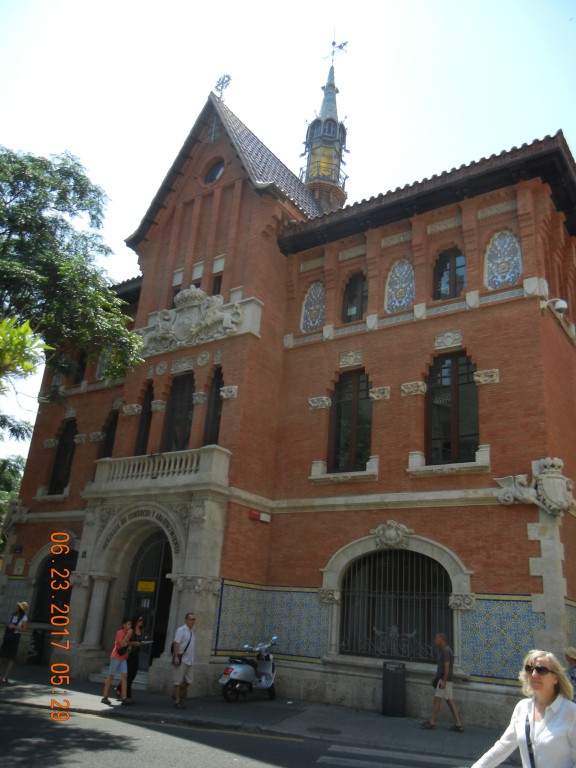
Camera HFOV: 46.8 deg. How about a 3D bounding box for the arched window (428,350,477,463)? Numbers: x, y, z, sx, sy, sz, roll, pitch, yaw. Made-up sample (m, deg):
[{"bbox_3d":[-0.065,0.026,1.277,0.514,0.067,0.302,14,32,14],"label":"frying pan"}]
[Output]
[{"bbox_3d":[4.098,0.599,16.716,1.500,2.950,0.300,-10,-25,34],"label":"arched window"}]

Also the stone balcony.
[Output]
[{"bbox_3d":[-3.353,2.333,16.964,4.400,1.080,0.850,-10,-24,34],"label":"stone balcony"}]

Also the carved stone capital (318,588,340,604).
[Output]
[{"bbox_3d":[0.922,4.851,15.221,0.550,0.340,0.270,-10,-24,34],"label":"carved stone capital"}]

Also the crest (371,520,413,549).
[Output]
[{"bbox_3d":[2.307,3.330,14.719,0.980,0.610,0.300,-10,-24,34],"label":"crest"}]

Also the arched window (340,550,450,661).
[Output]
[{"bbox_3d":[2.323,4.805,14.528,2.580,2.200,0.300,-10,-24,34],"label":"arched window"}]

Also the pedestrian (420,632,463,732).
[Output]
[{"bbox_3d":[3.062,5.915,13.322,0.800,1.740,0.500,-10,-25,34],"label":"pedestrian"}]

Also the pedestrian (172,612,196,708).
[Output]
[{"bbox_3d":[-2.062,5.510,13.365,0.360,1.700,0.500,-10,-24,34],"label":"pedestrian"}]

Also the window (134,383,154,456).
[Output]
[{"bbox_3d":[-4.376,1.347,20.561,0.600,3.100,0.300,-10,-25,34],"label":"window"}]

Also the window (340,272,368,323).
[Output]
[{"bbox_3d":[1.837,-2.321,17.819,0.780,1.380,0.200,-10,-24,34],"label":"window"}]

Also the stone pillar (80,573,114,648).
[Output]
[{"bbox_3d":[-4.798,5.687,16.700,0.470,1.870,0.470,-10,-24,34],"label":"stone pillar"}]

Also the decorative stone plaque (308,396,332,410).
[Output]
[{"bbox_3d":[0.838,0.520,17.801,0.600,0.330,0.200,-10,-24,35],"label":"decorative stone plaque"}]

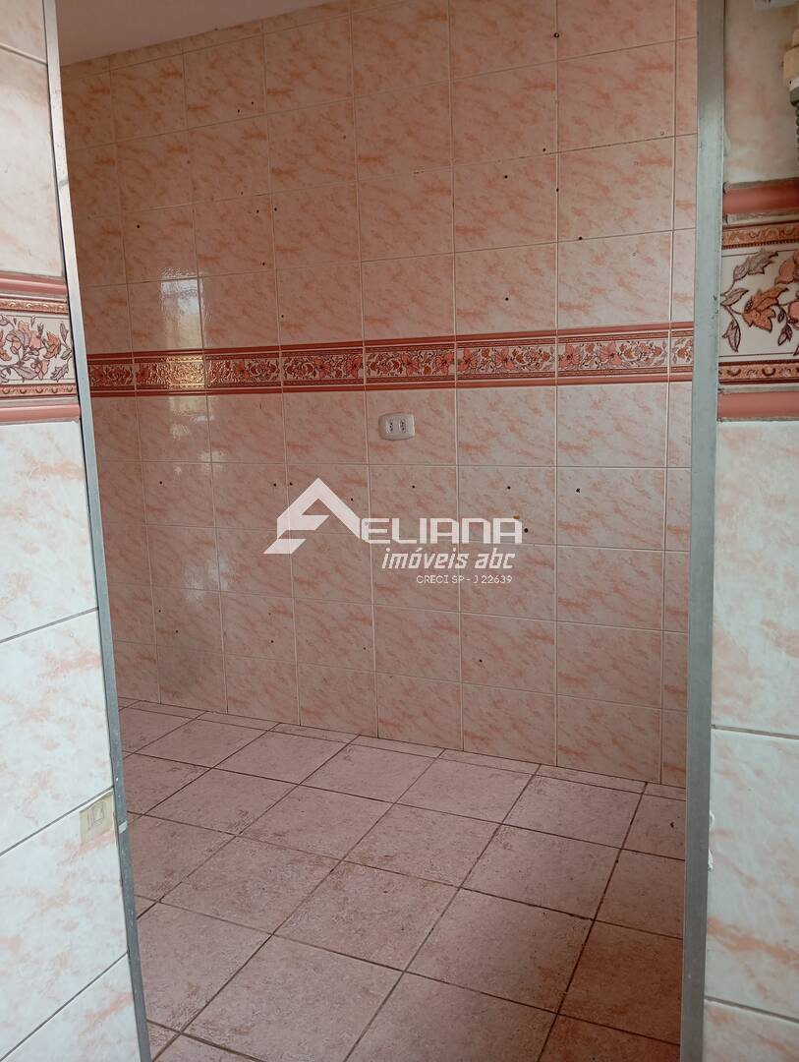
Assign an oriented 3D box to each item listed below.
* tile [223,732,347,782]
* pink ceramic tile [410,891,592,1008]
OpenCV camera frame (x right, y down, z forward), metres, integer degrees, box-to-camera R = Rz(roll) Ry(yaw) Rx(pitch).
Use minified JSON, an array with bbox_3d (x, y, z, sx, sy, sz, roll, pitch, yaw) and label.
[{"bbox_3d":[-0.403,0.785,2.980,0.336,0.010,0.335,3,11,25],"label":"tile"},{"bbox_3d":[0.242,0.964,1.998,0.341,0.010,0.340,3,11,25],"label":"pink ceramic tile"}]

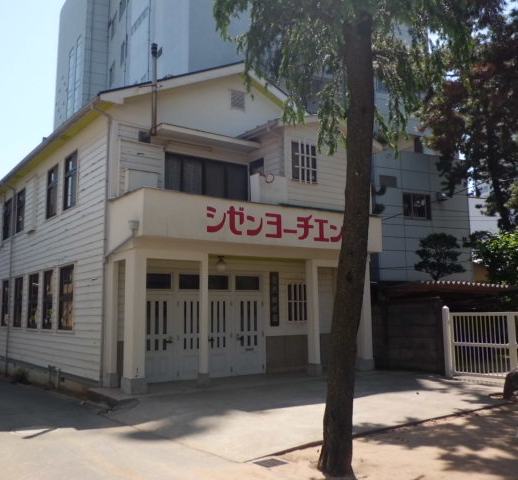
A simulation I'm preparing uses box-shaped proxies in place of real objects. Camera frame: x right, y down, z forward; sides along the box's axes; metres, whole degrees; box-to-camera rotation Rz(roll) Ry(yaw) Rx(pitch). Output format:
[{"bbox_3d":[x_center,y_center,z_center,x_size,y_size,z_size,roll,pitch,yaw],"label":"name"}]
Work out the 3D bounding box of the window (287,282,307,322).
[{"bbox_3d":[1.024,1.643,15.137,0.757,1.057,0.120,4,-9,-35],"label":"window"}]

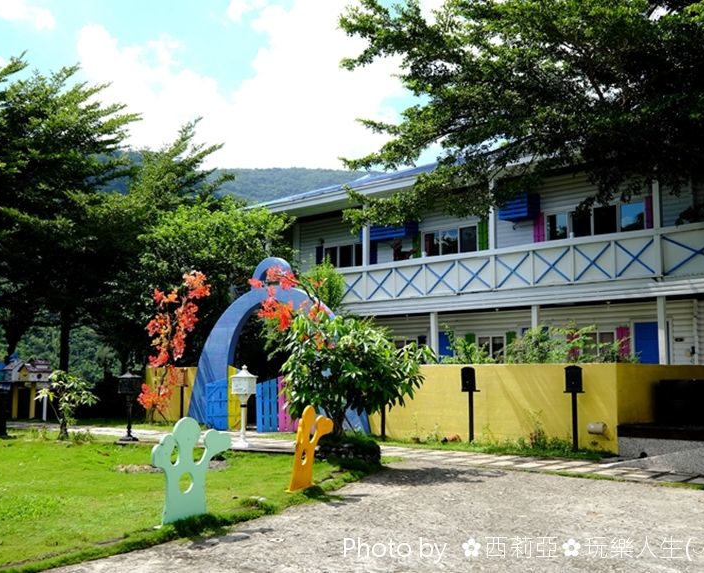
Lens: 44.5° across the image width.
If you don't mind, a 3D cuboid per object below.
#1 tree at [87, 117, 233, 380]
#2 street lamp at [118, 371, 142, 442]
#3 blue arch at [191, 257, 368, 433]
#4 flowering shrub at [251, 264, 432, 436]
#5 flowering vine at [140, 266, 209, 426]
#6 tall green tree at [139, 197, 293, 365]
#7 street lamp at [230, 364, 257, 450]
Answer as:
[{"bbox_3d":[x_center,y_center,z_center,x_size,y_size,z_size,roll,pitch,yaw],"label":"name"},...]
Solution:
[{"bbox_3d":[-7.012,-0.776,31.244,5.400,10.782,5.200,0,-6,0],"label":"tree"},{"bbox_3d":[-4.951,2.646,19.098,0.480,1.486,0.480,0,-6,0],"label":"street lamp"},{"bbox_3d":[-2.084,1.473,22.465,7.024,4.514,0.380,-6,-8,44],"label":"blue arch"},{"bbox_3d":[-0.183,1.140,14.729,2.950,2.924,2.600,0,-6,0],"label":"flowering shrub"},{"bbox_3d":[-5.267,1.765,25.277,2.050,4.404,1.700,0,-6,0],"label":"flowering vine"},{"bbox_3d":[-4.359,0.653,27.075,4.800,7.088,4.600,0,-6,0],"label":"tall green tree"},{"bbox_3d":[-2.205,2.402,17.383,0.470,1.623,0.470,0,-6,0],"label":"street lamp"}]

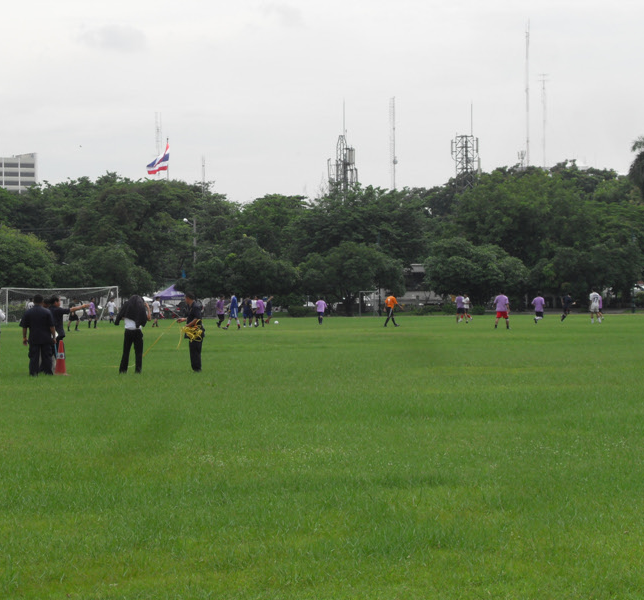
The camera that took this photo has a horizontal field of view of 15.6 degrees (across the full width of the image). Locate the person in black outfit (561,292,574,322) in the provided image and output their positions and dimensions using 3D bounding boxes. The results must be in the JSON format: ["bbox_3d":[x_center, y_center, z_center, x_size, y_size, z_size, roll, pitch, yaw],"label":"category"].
[{"bbox_3d":[13.201,0.405,126.500,0.750,1.570,0.550,-1,0,-37],"label":"person in black outfit"}]

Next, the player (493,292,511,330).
[{"bbox_3d":[7.957,0.457,104.500,0.720,1.700,0.450,-1,0,9],"label":"player"}]

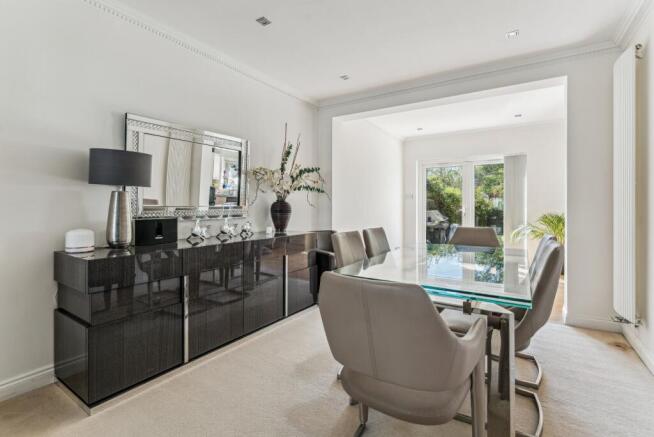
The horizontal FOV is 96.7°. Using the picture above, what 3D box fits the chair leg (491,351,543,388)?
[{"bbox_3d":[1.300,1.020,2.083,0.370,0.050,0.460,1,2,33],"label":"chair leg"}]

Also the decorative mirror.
[{"bbox_3d":[-1.166,-0.410,2.682,0.050,0.810,1.210,1,2,33],"label":"decorative mirror"}]

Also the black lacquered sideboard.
[{"bbox_3d":[-0.915,0.607,2.650,0.510,0.830,2.190,1,2,33],"label":"black lacquered sideboard"}]

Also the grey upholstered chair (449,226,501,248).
[{"bbox_3d":[1.460,0.565,2.944,0.580,0.900,0.600,1,2,33],"label":"grey upholstered chair"}]

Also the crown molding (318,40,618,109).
[{"bbox_3d":[1.201,-1.585,3.400,3.200,0.120,0.100,1,2,33],"label":"crown molding"}]

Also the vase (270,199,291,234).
[{"bbox_3d":[-0.524,-0.026,3.280,0.220,0.385,0.220,0,2,0],"label":"vase"}]

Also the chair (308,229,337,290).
[{"bbox_3d":[0.110,0.571,3.377,0.560,0.860,0.580,-1,2,-40],"label":"chair"}]

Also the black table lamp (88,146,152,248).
[{"bbox_3d":[-1.395,-0.114,1.966,0.350,0.645,0.350,1,2,33],"label":"black table lamp"}]

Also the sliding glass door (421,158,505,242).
[{"bbox_3d":[2.717,-0.132,5.922,1.550,2.120,0.100,1,2,33],"label":"sliding glass door"}]

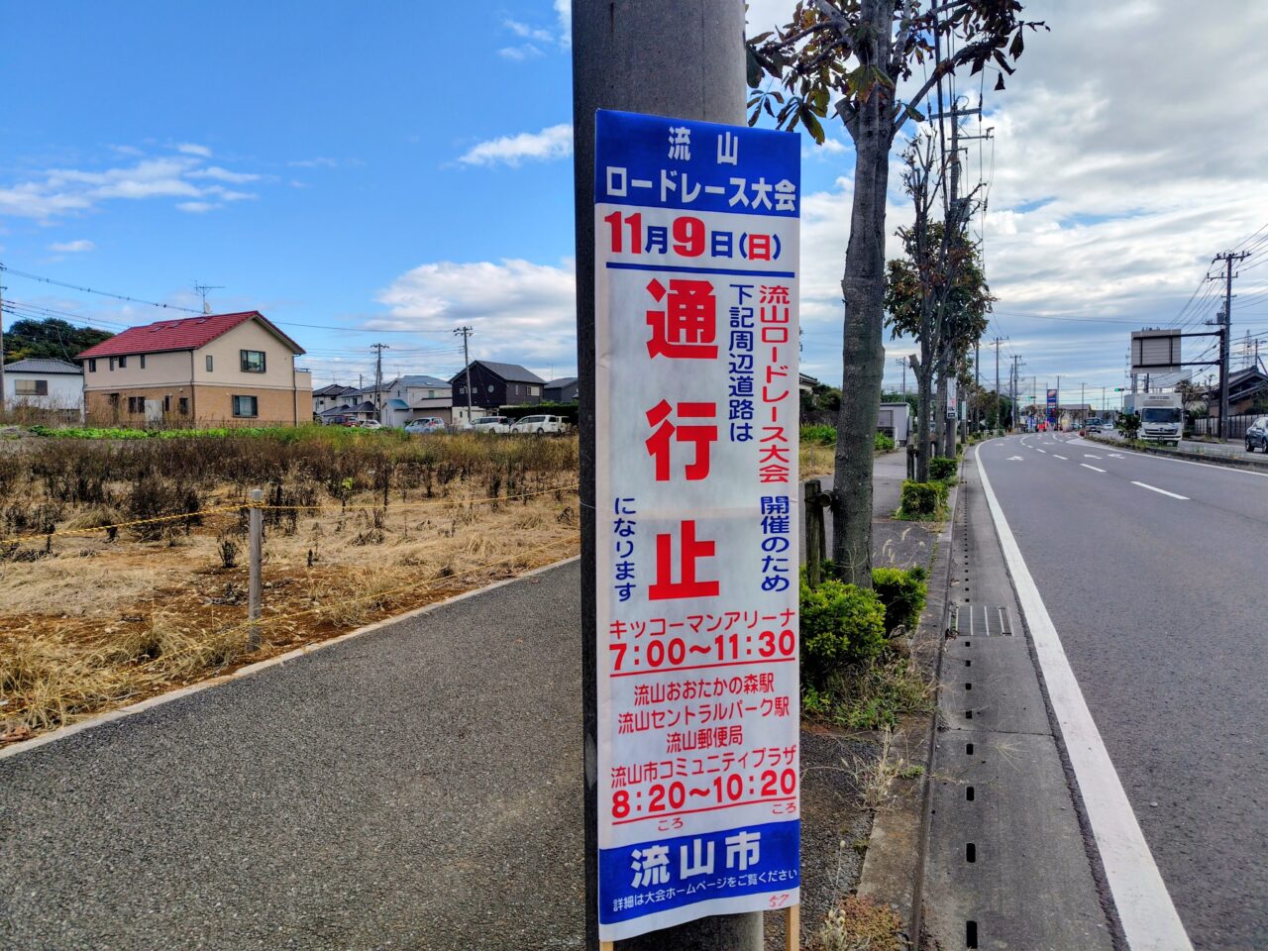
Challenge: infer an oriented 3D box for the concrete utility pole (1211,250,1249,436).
[{"bbox_3d":[37.849,-8.204,53.640,2.100,12.100,0.500,1,4,25],"label":"concrete utility pole"}]

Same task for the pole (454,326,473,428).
[{"bbox_3d":[-17.412,-9.883,87.667,1.900,11.200,0.500,-1,3,-11],"label":"pole"}]

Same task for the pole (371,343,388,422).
[{"bbox_3d":[-29.876,-10.121,98.685,1.900,10.600,0.500,-2,4,-16],"label":"pole"}]

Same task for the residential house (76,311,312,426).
[{"bbox_3d":[-28.874,-6.458,55.456,11.900,7.800,9.200,1,4,27],"label":"residential house"}]

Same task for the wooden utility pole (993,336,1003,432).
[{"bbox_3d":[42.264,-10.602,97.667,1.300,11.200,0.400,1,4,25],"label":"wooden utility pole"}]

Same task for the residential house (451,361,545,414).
[{"bbox_3d":[-15.971,-9.017,98.918,8.600,8.200,8.600,1,4,27],"label":"residential house"}]

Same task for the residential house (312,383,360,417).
[{"bbox_3d":[-49.546,-10.589,135.774,8.600,7.600,7.800,1,4,27],"label":"residential house"}]

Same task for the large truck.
[{"bbox_3d":[32.377,-3.464,52.305,2.400,3.200,8.300,1,4,25],"label":"large truck"}]

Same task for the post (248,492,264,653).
[{"bbox_3d":[-2.398,0.599,5.319,0.075,1.030,0.075,-1,3,0],"label":"post"}]

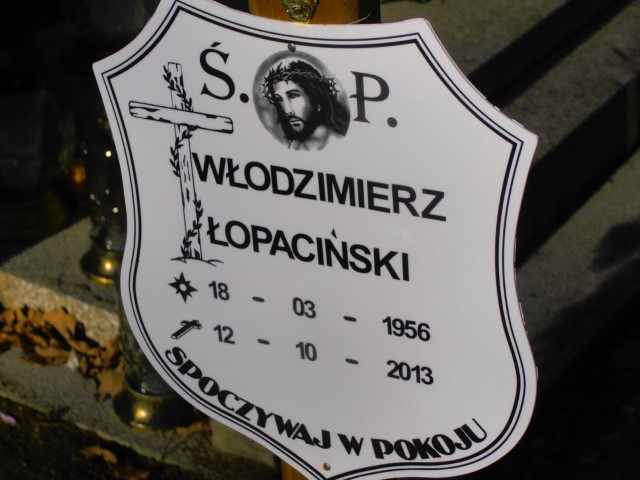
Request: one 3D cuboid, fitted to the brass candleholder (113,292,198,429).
[{"bbox_3d":[-0.190,0.091,2.345,0.110,0.245,0.110,-2,27,0],"label":"brass candleholder"}]

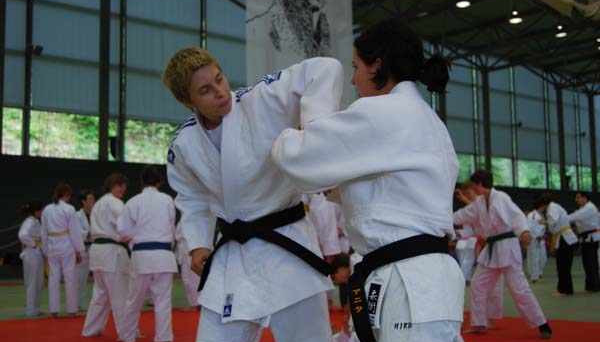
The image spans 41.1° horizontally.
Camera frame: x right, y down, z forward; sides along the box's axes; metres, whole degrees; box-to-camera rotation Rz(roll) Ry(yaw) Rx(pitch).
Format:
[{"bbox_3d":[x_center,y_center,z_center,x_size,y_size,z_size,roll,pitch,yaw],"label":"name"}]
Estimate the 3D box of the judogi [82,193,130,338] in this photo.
[{"bbox_3d":[-1.960,0.967,8.200,0.540,1.480,0.440,-3,-6,30],"label":"judogi"}]

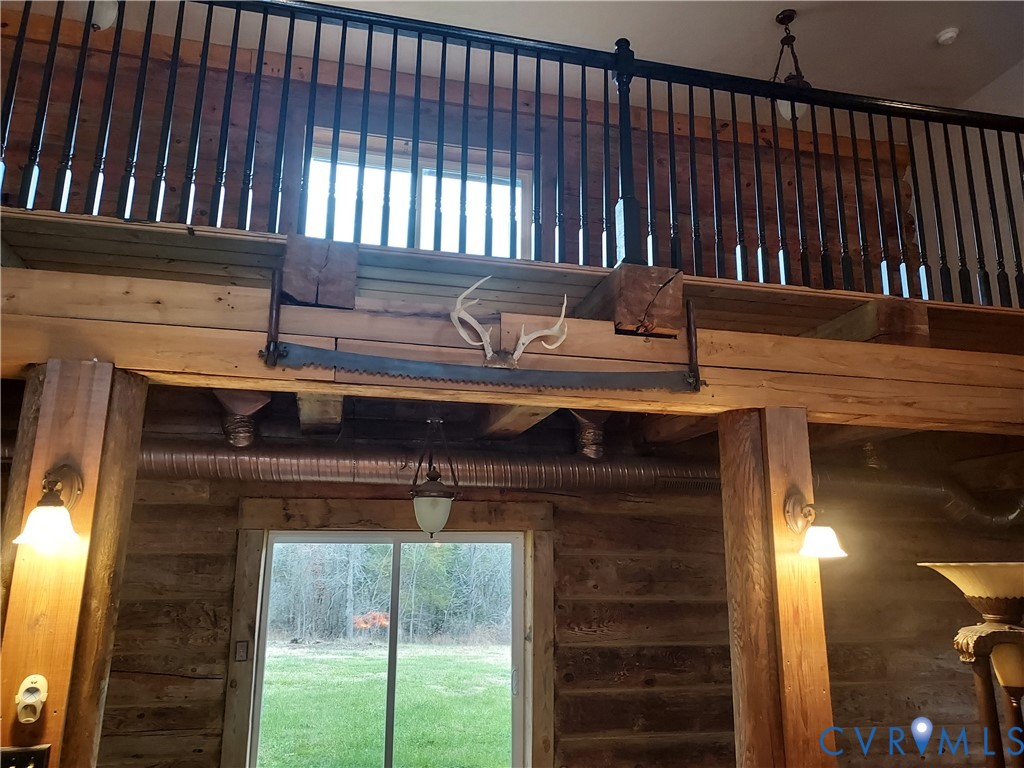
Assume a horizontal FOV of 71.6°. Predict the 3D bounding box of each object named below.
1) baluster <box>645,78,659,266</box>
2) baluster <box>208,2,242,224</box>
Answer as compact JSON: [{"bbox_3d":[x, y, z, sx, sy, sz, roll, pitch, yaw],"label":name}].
[{"bbox_3d":[0.557,-0.858,2.879,0.034,0.857,0.034,4,-12,-13],"label":"baluster"},{"bbox_3d":[-1.010,-0.970,2.530,0.034,0.886,0.034,4,-12,-13],"label":"baluster"}]

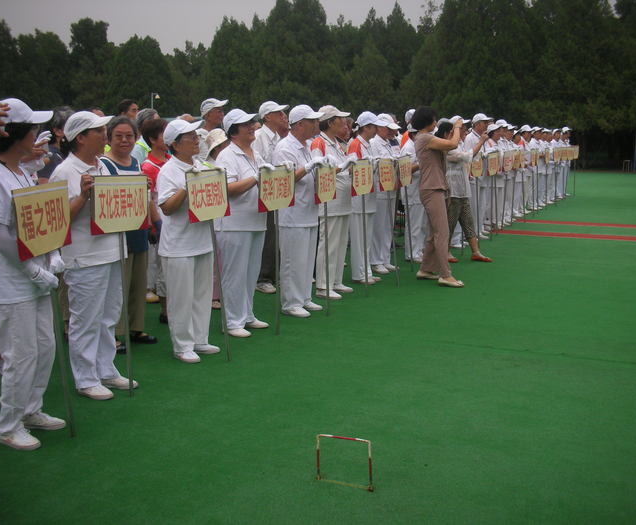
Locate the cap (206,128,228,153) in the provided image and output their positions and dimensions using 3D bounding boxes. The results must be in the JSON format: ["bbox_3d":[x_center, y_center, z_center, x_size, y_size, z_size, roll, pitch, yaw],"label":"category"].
[{"bbox_3d":[-0.823,-1.015,5.914,0.270,0.180,0.260,-12,4,1],"label":"cap"}]

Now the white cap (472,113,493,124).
[{"bbox_3d":[2.290,-2.005,9.853,0.280,0.150,0.190,4,11,28],"label":"white cap"}]

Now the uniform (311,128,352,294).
[{"bbox_3d":[0.131,-0.462,6.450,0.340,1.422,0.470,5,11,26],"label":"uniform"}]

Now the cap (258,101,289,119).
[{"bbox_3d":[-0.409,-1.402,6.507,0.280,0.155,0.190,-3,8,27],"label":"cap"}]

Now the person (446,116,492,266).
[{"bbox_3d":[1.705,-0.809,8.052,0.550,1.623,0.480,1,10,8],"label":"person"}]

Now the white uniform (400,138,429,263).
[{"bbox_3d":[1.137,-0.745,8.191,0.380,1.390,0.500,4,11,30],"label":"white uniform"}]

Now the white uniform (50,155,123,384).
[{"bbox_3d":[-1.292,0.053,4.026,0.380,1.340,0.500,4,11,28],"label":"white uniform"}]

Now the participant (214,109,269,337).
[{"bbox_3d":[-0.565,-0.294,5.235,0.430,1.640,0.520,3,11,27],"label":"participant"}]

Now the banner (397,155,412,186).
[{"bbox_3d":[0.905,-0.946,7.360,0.025,0.320,0.400,5,11,26],"label":"banner"}]

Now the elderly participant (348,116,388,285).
[{"bbox_3d":[0.479,-0.634,6.983,0.430,1.670,0.500,5,11,32],"label":"elderly participant"}]

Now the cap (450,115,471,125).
[{"bbox_3d":[1.826,-1.829,9.072,0.265,0.140,0.180,4,11,28],"label":"cap"}]

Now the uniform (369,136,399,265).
[{"bbox_3d":[0.715,-0.651,7.543,0.330,1.402,0.460,5,11,26],"label":"uniform"}]

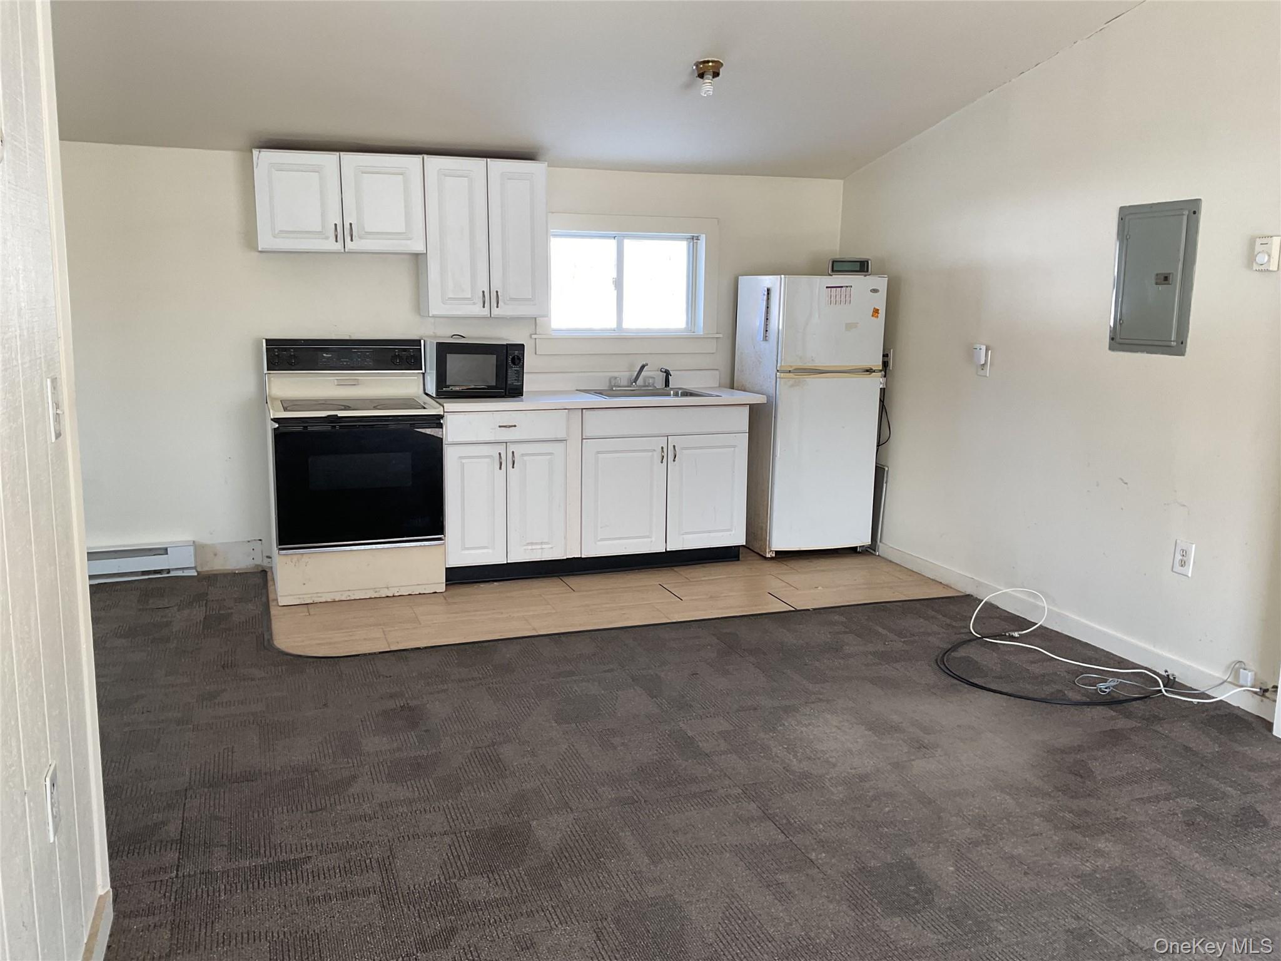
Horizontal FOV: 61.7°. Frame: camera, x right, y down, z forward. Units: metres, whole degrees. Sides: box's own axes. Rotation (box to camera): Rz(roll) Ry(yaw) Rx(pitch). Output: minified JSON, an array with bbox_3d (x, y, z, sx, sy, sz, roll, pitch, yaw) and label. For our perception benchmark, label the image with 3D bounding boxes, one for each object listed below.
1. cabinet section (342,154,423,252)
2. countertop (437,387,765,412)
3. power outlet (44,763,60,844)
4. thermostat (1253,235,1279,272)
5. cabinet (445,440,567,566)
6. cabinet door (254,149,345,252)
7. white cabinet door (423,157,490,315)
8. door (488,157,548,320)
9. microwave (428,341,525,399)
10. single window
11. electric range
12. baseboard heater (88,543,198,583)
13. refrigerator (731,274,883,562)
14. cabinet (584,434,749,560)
[{"bbox_3d":[-1.235,-1.332,5.186,0.388,0.460,0.030,-3,11,-19],"label":"cabinet section"},{"bbox_3d":[-0.235,-0.431,5.614,1.674,0.037,0.636,-3,11,-19],"label":"countertop"},{"bbox_3d":[-1.070,0.585,1.954,0.008,0.115,0.072,-3,11,-19],"label":"power outlet"},{"bbox_3d":[2.129,-0.771,3.651,0.040,0.108,0.062,-3,11,-19],"label":"thermostat"},{"bbox_3d":[-0.740,0.071,5.558,0.605,0.610,0.520,-3,11,-19],"label":"cabinet"},{"bbox_3d":[-1.584,-1.294,4.987,0.382,0.455,0.020,-3,11,-19],"label":"cabinet door"},{"bbox_3d":[-0.905,-1.198,5.327,0.304,0.762,0.030,-3,11,-19],"label":"white cabinet door"},{"bbox_3d":[-0.617,-1.213,5.426,0.302,0.762,0.030,-3,11,-19],"label":"door"},{"bbox_3d":[-0.840,-0.572,5.486,0.450,0.277,0.360,-2,10,-14],"label":"microwave"},{"bbox_3d":[-0.075,-1.105,6.035,0.900,0.556,0.100,-3,11,-19],"label":"single window"},{"bbox_3d":[-1.391,-0.074,5.227,0.765,1.188,0.665,-3,11,-19],"label":"electric range"},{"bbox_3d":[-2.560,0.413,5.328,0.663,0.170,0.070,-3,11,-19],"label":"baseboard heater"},{"bbox_3d":[0.937,-0.374,6.086,0.612,1.534,0.605,-3,10,-18],"label":"refrigerator"},{"bbox_3d":[0.043,0.025,5.809,0.910,0.608,0.590,-3,11,-19],"label":"cabinet"}]

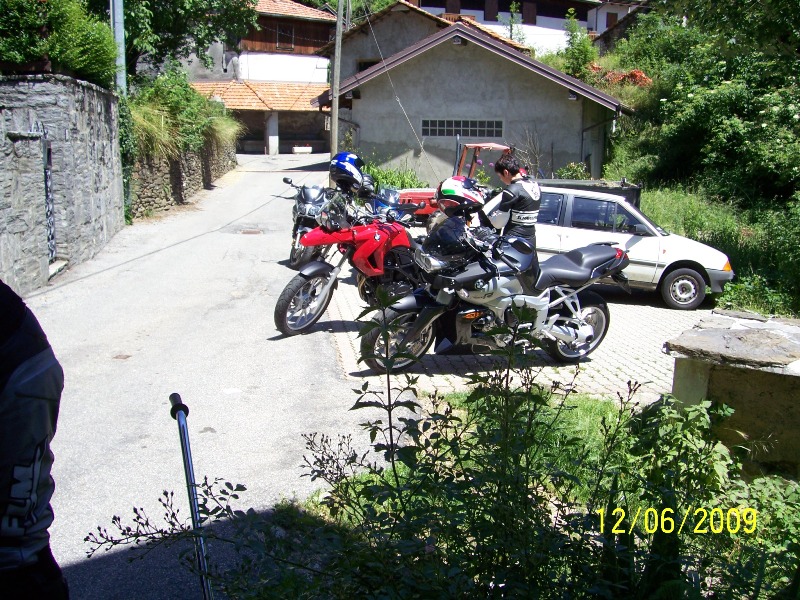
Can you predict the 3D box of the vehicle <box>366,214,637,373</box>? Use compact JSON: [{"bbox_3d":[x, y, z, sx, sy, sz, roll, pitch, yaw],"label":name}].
[{"bbox_3d":[0.785,-0.014,5.750,2.220,1.160,0.840,0,14,-29],"label":"vehicle"}]

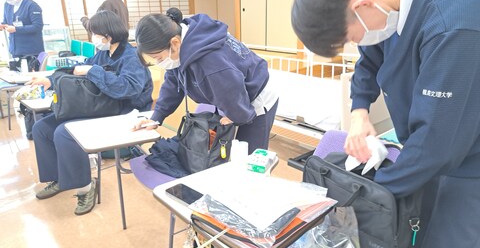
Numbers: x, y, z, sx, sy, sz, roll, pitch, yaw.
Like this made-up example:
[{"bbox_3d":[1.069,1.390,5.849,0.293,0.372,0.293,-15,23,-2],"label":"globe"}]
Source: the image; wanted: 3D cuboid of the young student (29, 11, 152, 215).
[{"bbox_3d":[-0.951,-0.070,2.216,0.800,1.240,0.540,-9,21,-23],"label":"young student"}]

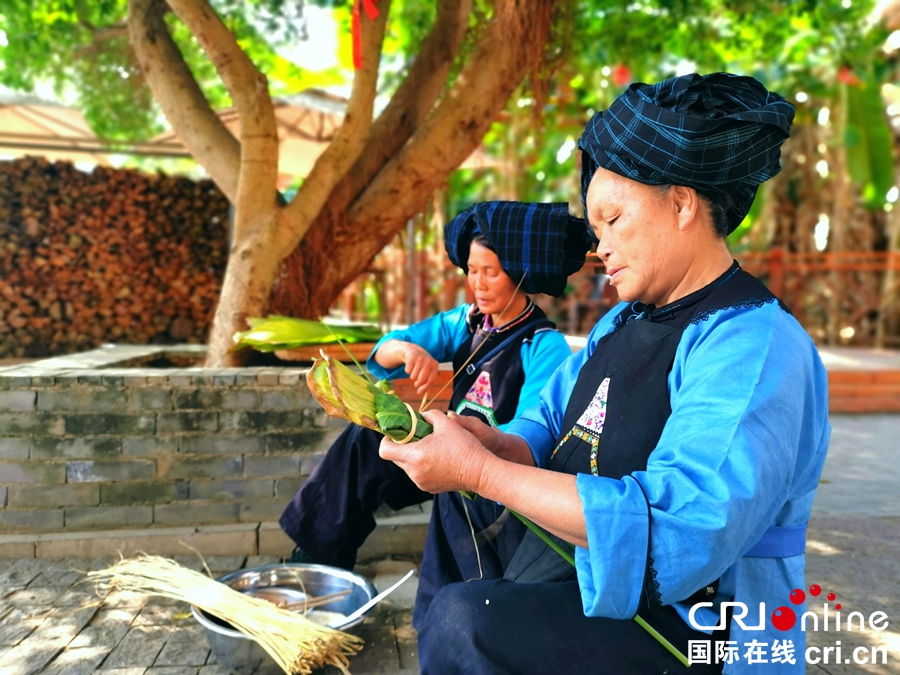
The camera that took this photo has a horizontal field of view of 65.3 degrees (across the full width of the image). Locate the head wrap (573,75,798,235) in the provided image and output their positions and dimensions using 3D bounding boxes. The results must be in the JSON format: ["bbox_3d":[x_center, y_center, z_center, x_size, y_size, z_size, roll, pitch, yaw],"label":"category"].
[{"bbox_3d":[0.338,-0.264,1.000,0.300,0.230,0.260,0,2,2],"label":"head wrap"}]

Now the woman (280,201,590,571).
[{"bbox_3d":[-0.030,0.130,1.740,0.740,0.940,0.520,-1,3,-35],"label":"woman"}]

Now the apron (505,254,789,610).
[{"bbox_3d":[0.271,0.130,0.960,0.330,0.480,0.380,-1,2,-18],"label":"apron"}]

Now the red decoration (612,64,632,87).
[{"bbox_3d":[1.769,-2.687,7.200,0.210,0.230,0.210,0,2,0],"label":"red decoration"}]

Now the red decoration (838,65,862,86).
[{"bbox_3d":[4.097,-2.687,7.200,0.220,0.220,0.170,0,2,0],"label":"red decoration"}]

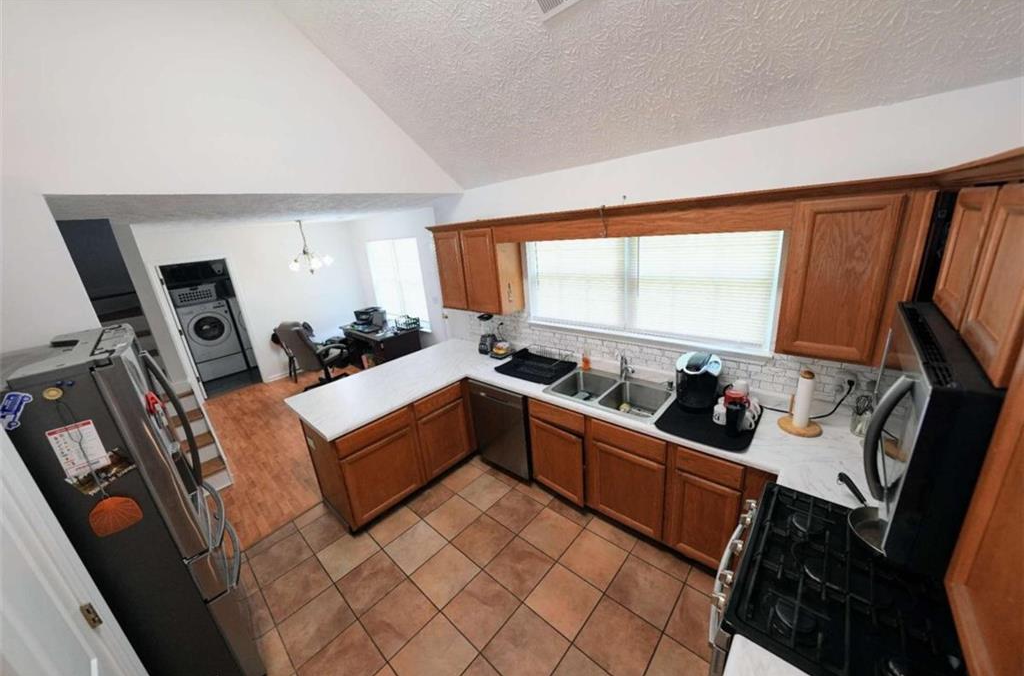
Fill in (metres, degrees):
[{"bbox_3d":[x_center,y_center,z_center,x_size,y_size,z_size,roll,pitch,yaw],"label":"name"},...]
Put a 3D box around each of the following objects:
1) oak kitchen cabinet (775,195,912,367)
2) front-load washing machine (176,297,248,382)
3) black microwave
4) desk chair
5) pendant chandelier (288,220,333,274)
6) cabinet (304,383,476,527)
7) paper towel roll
[{"bbox_3d":[1.530,-0.287,1.626,0.340,0.745,0.325,10,23,41],"label":"oak kitchen cabinet"},{"bbox_3d":[-5.696,0.006,6.473,0.760,1.355,0.686,10,22,42],"label":"front-load washing machine"},{"bbox_3d":[1.196,0.223,0.835,0.420,0.420,0.740,10,22,42],"label":"black microwave"},{"bbox_3d":[-2.980,0.276,5.297,0.640,1.060,0.730,4,18,28],"label":"desk chair"},{"bbox_3d":[-2.964,-1.321,4.907,0.620,0.700,0.620,10,23,41],"label":"pendant chandelier"},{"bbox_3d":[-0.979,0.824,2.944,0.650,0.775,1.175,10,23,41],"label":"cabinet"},{"bbox_3d":[1.562,0.325,1.821,0.075,0.310,0.075,10,23,41],"label":"paper towel roll"}]

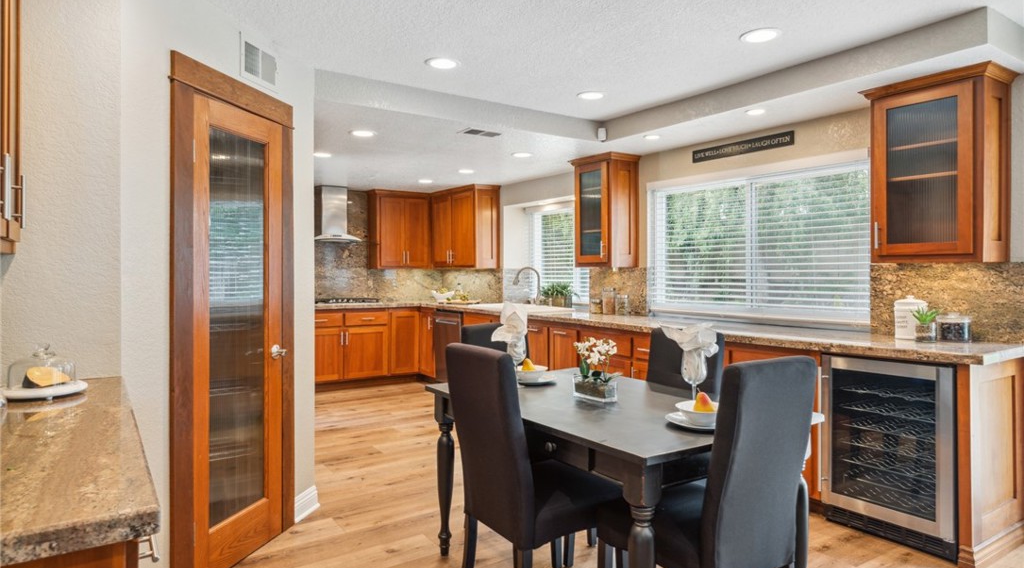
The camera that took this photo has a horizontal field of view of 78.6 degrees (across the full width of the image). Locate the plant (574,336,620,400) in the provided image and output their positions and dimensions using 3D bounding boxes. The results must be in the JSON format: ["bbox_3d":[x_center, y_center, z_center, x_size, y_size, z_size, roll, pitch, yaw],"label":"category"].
[{"bbox_3d":[0.344,0.344,2.549,0.116,0.247,0.177,0,1,-34],"label":"plant"}]

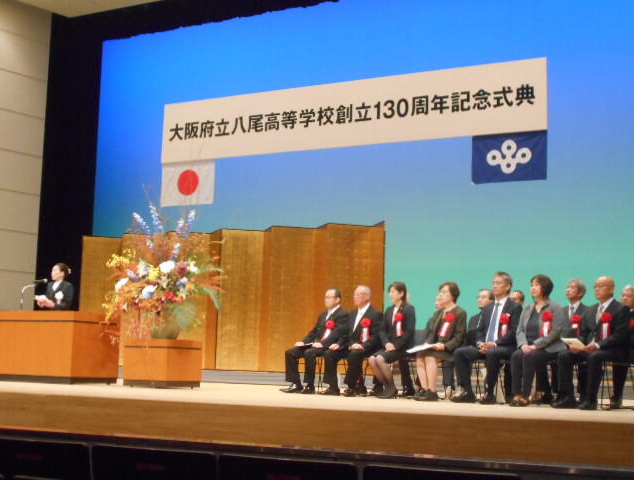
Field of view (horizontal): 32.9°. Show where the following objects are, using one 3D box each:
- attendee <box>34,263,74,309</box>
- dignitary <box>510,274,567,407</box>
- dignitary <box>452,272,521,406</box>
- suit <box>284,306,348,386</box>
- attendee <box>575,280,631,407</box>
[{"bbox_3d":[-3.782,1.169,15.654,0.500,1.640,0.420,-3,-8,33],"label":"attendee"},{"bbox_3d":[2.137,0.983,10.532,0.510,1.270,0.740,-4,-8,42],"label":"dignitary"},{"bbox_3d":[1.752,0.980,10.865,0.570,1.330,0.800,-4,-8,42],"label":"dignitary"},{"bbox_3d":[0.055,1.227,12.430,0.560,0.940,0.700,-4,-8,42],"label":"suit"},{"bbox_3d":[2.792,1.039,10.865,0.800,1.285,0.560,7,-8,-38],"label":"attendee"}]

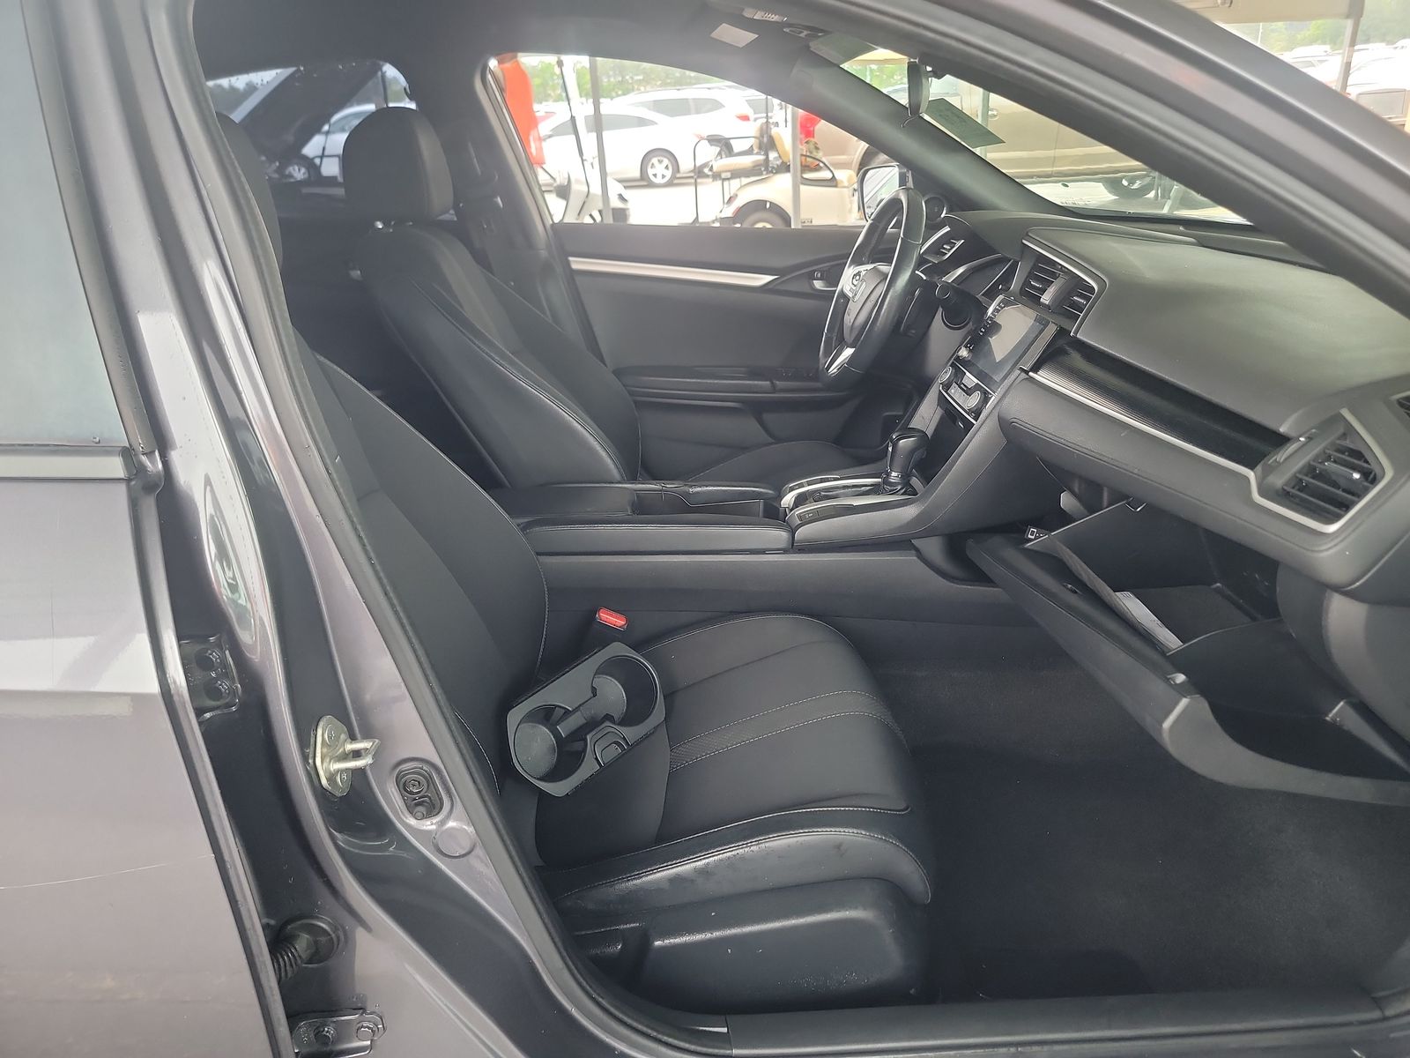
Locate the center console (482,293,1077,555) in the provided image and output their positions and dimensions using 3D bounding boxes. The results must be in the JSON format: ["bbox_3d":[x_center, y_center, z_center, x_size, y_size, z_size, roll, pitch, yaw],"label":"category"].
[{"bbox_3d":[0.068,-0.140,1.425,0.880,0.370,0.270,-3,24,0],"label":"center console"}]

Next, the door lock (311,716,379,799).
[{"bbox_3d":[-0.247,0.156,0.671,0.036,0.064,0.043,-3,24,0],"label":"door lock"}]

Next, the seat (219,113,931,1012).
[{"bbox_3d":[-0.161,0.025,1.075,0.800,0.930,0.530,-3,24,0],"label":"seat"}]

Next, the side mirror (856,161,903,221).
[{"bbox_3d":[0.429,-0.754,2.173,0.130,0.160,0.230,-7,24,-10],"label":"side mirror"}]

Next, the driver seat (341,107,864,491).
[{"bbox_3d":[-0.112,-0.278,1.763,0.870,0.930,0.530,-3,24,0],"label":"driver seat"}]

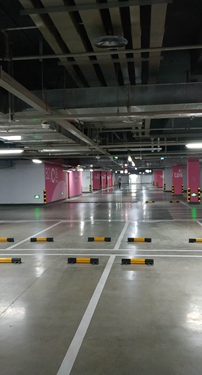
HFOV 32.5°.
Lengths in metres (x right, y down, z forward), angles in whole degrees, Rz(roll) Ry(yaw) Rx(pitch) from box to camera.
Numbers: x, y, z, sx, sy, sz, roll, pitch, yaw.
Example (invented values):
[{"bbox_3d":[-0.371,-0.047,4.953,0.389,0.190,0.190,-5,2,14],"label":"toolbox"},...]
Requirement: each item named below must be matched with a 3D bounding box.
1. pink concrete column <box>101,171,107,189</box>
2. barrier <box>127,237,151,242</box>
[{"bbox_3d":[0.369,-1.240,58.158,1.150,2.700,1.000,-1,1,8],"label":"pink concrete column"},{"bbox_3d":[0.963,1.297,8.606,0.580,0.105,0.150,-1,1,8],"label":"barrier"}]

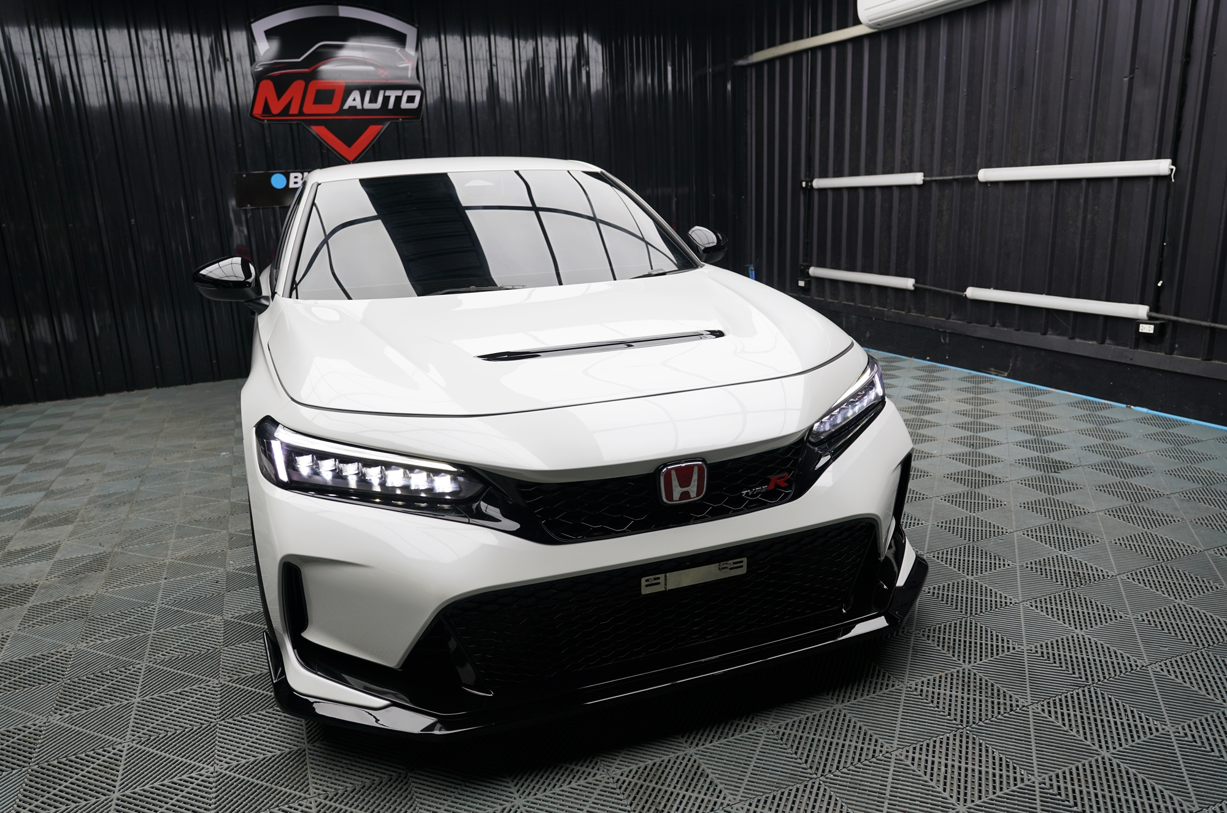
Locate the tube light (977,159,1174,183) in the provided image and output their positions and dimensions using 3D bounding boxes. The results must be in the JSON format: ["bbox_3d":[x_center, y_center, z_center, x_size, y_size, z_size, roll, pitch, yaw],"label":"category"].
[{"bbox_3d":[2.402,-1.250,4.726,0.060,0.072,1.200,-8,15,-21],"label":"tube light"}]

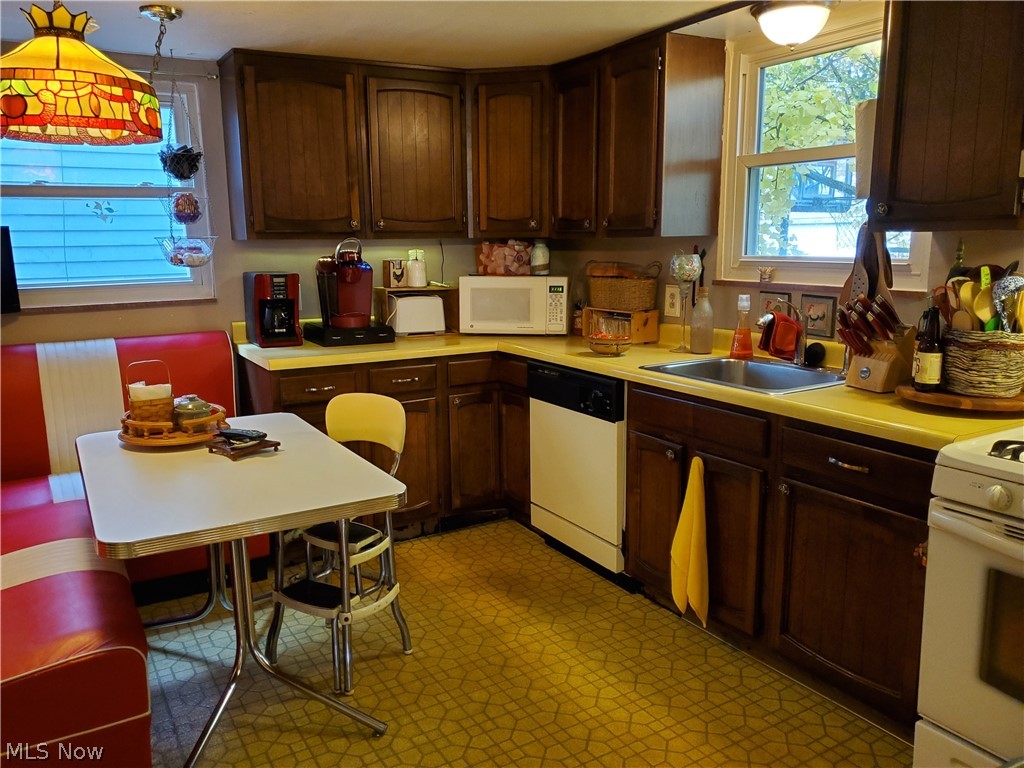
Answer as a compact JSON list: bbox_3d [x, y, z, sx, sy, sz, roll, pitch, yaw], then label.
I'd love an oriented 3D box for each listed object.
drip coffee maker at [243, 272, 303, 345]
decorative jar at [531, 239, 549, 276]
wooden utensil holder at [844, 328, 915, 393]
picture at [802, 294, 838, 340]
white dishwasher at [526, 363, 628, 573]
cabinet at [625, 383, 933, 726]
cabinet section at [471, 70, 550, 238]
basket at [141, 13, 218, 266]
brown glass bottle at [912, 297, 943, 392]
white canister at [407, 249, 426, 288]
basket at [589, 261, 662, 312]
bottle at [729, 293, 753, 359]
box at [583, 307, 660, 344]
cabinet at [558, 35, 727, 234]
[{"bbox_3d":[-1.088,-0.344,3.502,0.180,0.330,0.235,-7,12,-29],"label":"drip coffee maker"},{"bbox_3d":[0.145,-0.646,3.927,0.091,0.179,0.091,0,10,0],"label":"decorative jar"},{"bbox_3d":[1.137,-0.085,2.352,0.185,0.187,0.125,-7,12,-31],"label":"wooden utensil holder"},{"bbox_3d":[1.111,-0.245,2.788,0.020,0.145,0.137,-7,12,-31],"label":"picture"},{"bbox_3d":[0.494,0.302,3.307,0.600,0.795,0.600,-7,12,-31],"label":"white dishwasher"},{"bbox_3d":[0.988,0.440,2.548,0.613,0.815,1.187,-7,12,-31],"label":"cabinet"},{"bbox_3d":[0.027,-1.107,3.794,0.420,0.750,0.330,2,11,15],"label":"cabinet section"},{"bbox_3d":[-1.370,-0.921,3.161,0.260,0.890,0.260,-7,12,-29],"label":"basket"},{"bbox_3d":[1.138,-0.100,2.091,0.066,0.240,0.066,-7,12,-31],"label":"brown glass bottle"},{"bbox_3d":[-0.472,-0.576,3.805,0.098,0.188,0.098,0,10,0],"label":"white canister"},{"bbox_3d":[0.515,-0.450,3.539,0.178,0.208,0.324,-7,12,-31],"label":"basket"},{"bbox_3d":[0.883,-0.214,2.936,0.080,0.232,0.080,-7,12,-31],"label":"bottle"},{"bbox_3d":[0.509,-0.282,3.601,0.164,0.145,0.364,-7,12,-31],"label":"box"},{"bbox_3d":[0.504,-1.023,3.338,0.324,0.761,0.767,-7,12,-31],"label":"cabinet"}]

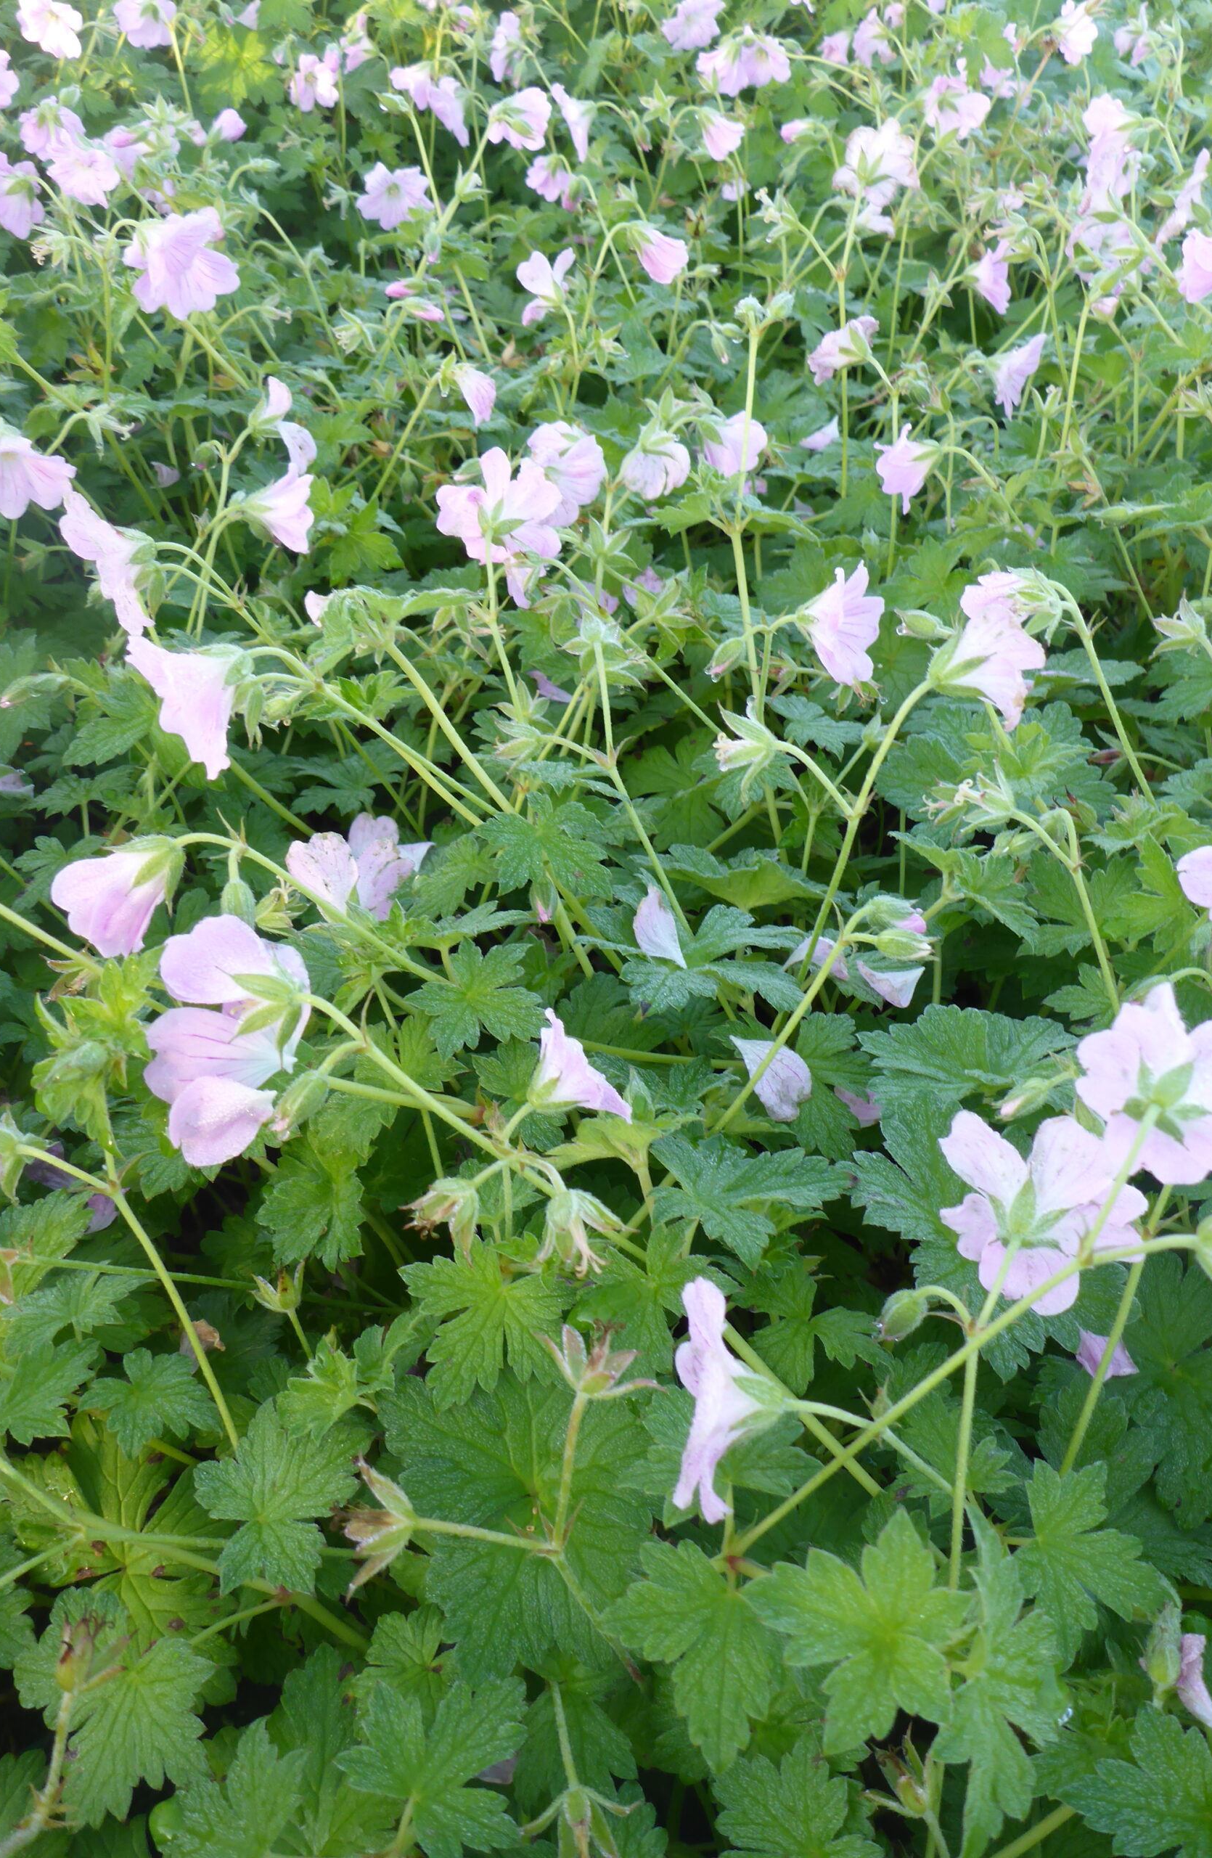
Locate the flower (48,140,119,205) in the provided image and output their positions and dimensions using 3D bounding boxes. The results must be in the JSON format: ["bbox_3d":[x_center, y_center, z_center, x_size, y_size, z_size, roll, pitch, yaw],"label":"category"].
[{"bbox_3d":[-0.269,-0.390,0.770,0.033,0.032,0.019,-14,44,-16],"label":"flower"}]

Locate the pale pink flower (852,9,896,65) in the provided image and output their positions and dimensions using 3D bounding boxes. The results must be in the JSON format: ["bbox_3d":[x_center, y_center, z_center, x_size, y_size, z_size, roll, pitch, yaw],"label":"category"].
[{"bbox_3d":[0.170,-0.556,0.930,0.032,0.033,0.018,-33,16,-34],"label":"pale pink flower"}]

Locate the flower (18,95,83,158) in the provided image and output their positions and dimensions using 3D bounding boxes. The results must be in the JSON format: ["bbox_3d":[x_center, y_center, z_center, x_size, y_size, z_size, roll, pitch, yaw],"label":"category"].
[{"bbox_3d":[-0.298,-0.438,0.810,0.033,0.033,0.021,-25,8,-26],"label":"flower"}]

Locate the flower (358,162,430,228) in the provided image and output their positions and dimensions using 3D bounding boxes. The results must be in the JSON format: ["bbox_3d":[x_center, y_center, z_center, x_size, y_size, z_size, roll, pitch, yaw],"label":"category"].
[{"bbox_3d":[-0.112,-0.386,0.790,0.037,0.033,0.016,-6,30,-7],"label":"flower"}]

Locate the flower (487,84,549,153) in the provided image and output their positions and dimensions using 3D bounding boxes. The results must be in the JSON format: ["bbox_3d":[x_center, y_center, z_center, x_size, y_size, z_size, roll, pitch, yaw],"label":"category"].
[{"bbox_3d":[-0.052,-0.442,0.810,0.025,0.034,0.035,24,20,-42],"label":"flower"}]

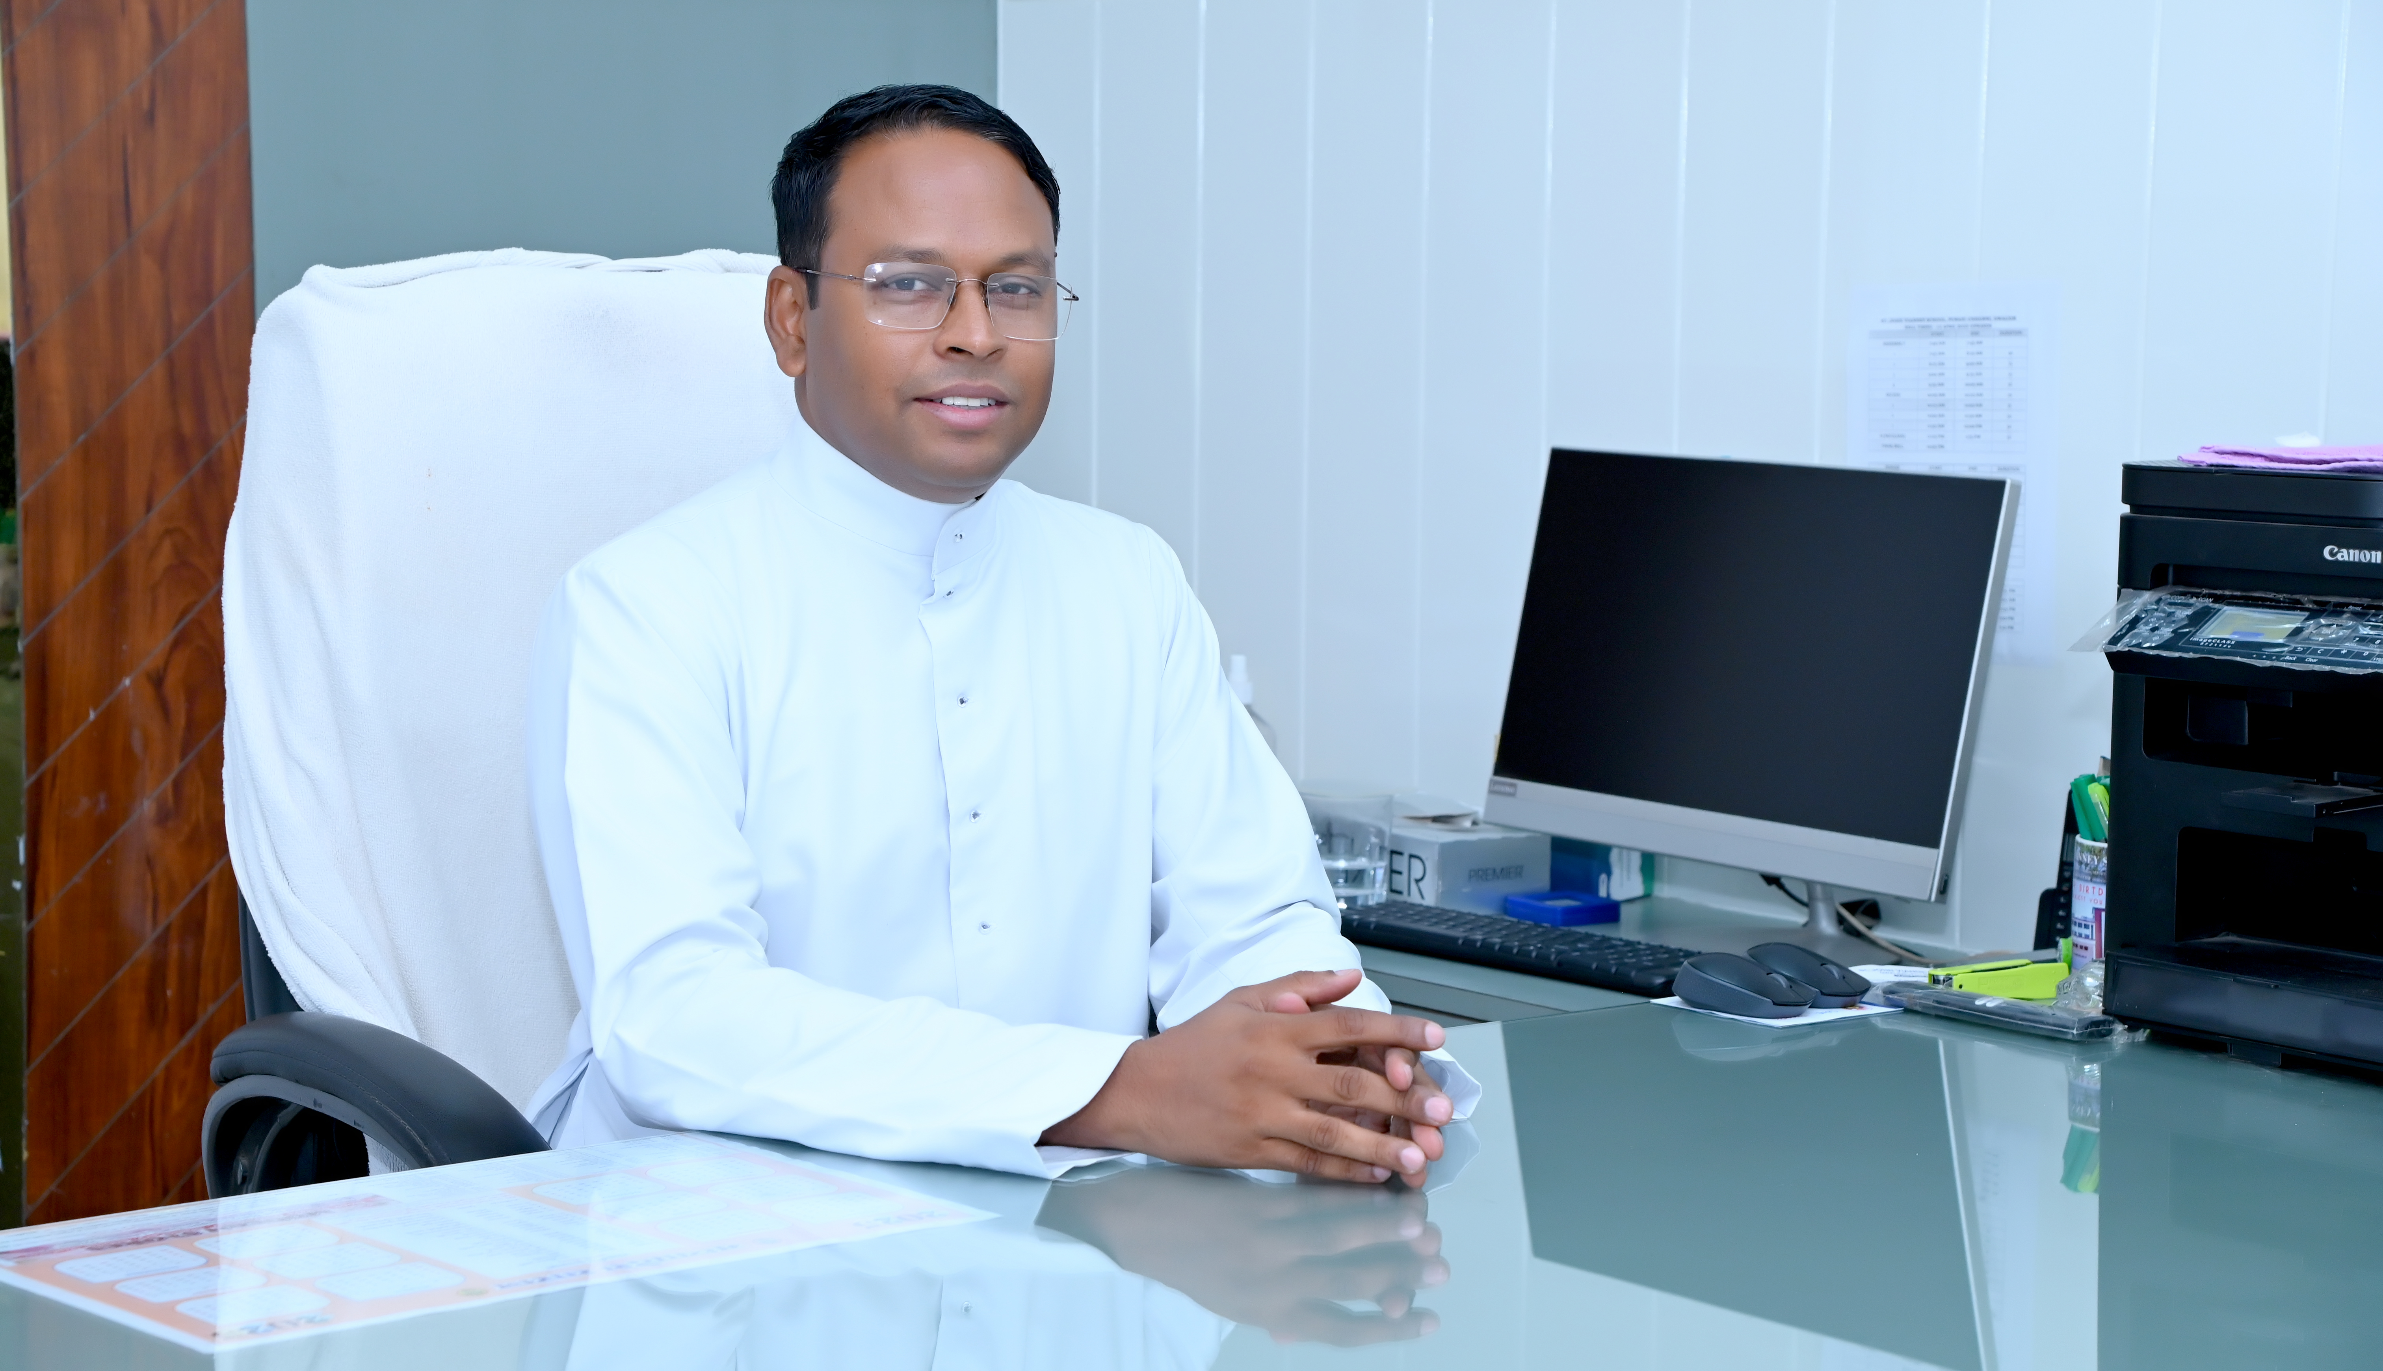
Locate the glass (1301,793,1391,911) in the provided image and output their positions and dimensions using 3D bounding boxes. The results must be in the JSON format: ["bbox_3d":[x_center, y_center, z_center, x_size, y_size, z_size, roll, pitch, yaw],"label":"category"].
[{"bbox_3d":[0.127,0.138,3.854,0.082,0.090,0.082,1,5,0],"label":"glass"}]

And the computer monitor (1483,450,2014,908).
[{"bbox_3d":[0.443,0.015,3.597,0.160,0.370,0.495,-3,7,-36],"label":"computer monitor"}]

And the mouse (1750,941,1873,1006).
[{"bbox_3d":[0.402,0.193,3.084,0.096,0.036,0.058,5,7,42],"label":"mouse"}]

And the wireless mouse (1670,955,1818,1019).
[{"bbox_3d":[0.360,0.196,3.044,0.058,0.036,0.096,-4,7,-43],"label":"wireless mouse"}]

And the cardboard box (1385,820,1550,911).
[{"bbox_3d":[0.201,0.147,3.938,0.112,0.058,0.210,-2,6,-30],"label":"cardboard box"}]

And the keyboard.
[{"bbox_3d":[0.267,0.200,3.595,0.118,0.021,0.390,-4,7,-41],"label":"keyboard"}]

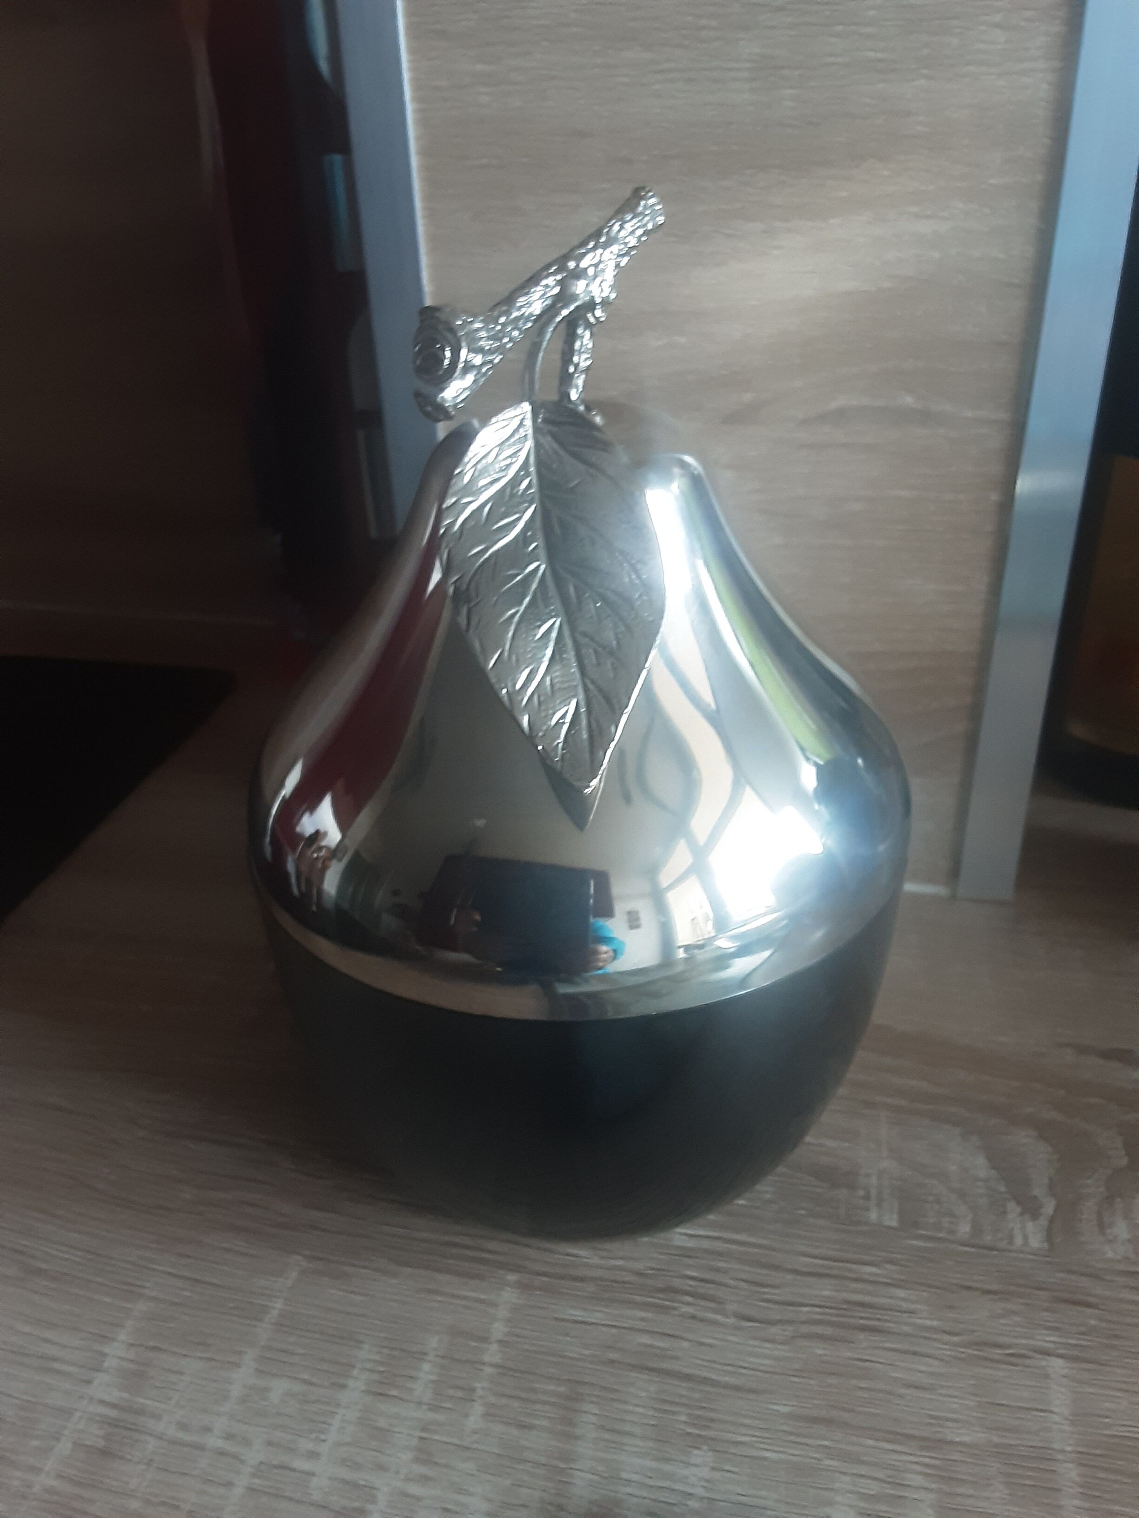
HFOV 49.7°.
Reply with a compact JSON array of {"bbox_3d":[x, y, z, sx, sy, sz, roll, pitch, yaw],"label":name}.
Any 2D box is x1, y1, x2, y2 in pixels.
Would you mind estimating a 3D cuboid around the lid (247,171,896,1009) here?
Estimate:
[{"bbox_3d":[-0.001,-0.047,0.262,0.154,0.134,0.154,0,30,5],"label":"lid"}]

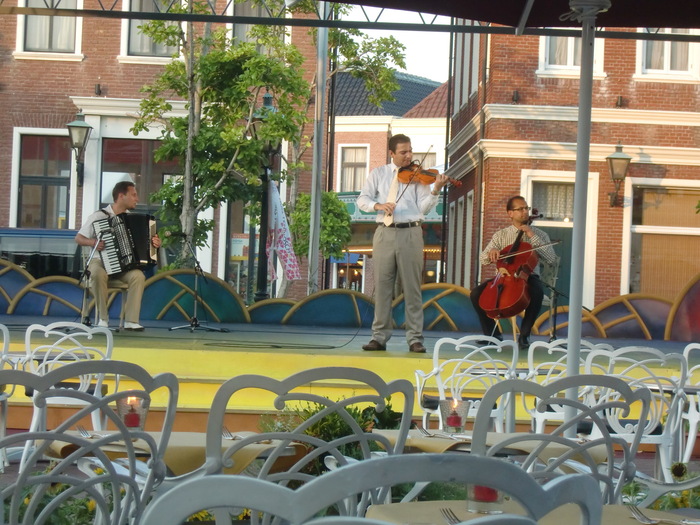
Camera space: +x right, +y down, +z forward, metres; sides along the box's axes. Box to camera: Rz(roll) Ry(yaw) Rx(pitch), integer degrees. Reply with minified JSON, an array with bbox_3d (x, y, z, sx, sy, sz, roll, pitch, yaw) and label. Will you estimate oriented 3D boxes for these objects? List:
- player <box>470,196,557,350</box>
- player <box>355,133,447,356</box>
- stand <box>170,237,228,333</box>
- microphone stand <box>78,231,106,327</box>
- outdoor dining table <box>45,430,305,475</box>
[{"bbox_3d":[1.480,0.086,20.500,0.680,1.350,0.770,2,0,18],"label":"player"},{"bbox_3d":[0.422,-0.157,18.200,0.660,1.750,0.500,2,0,7],"label":"player"},{"bbox_3d":[-1.378,0.191,20.600,0.560,0.880,0.500,2,0,-6],"label":"stand"},{"bbox_3d":[-2.288,0.161,20.200,0.460,0.880,0.440,3,-1,-41],"label":"microphone stand"},{"bbox_3d":[-0.533,0.886,6.497,0.720,0.730,0.700,2,0,-9],"label":"outdoor dining table"}]

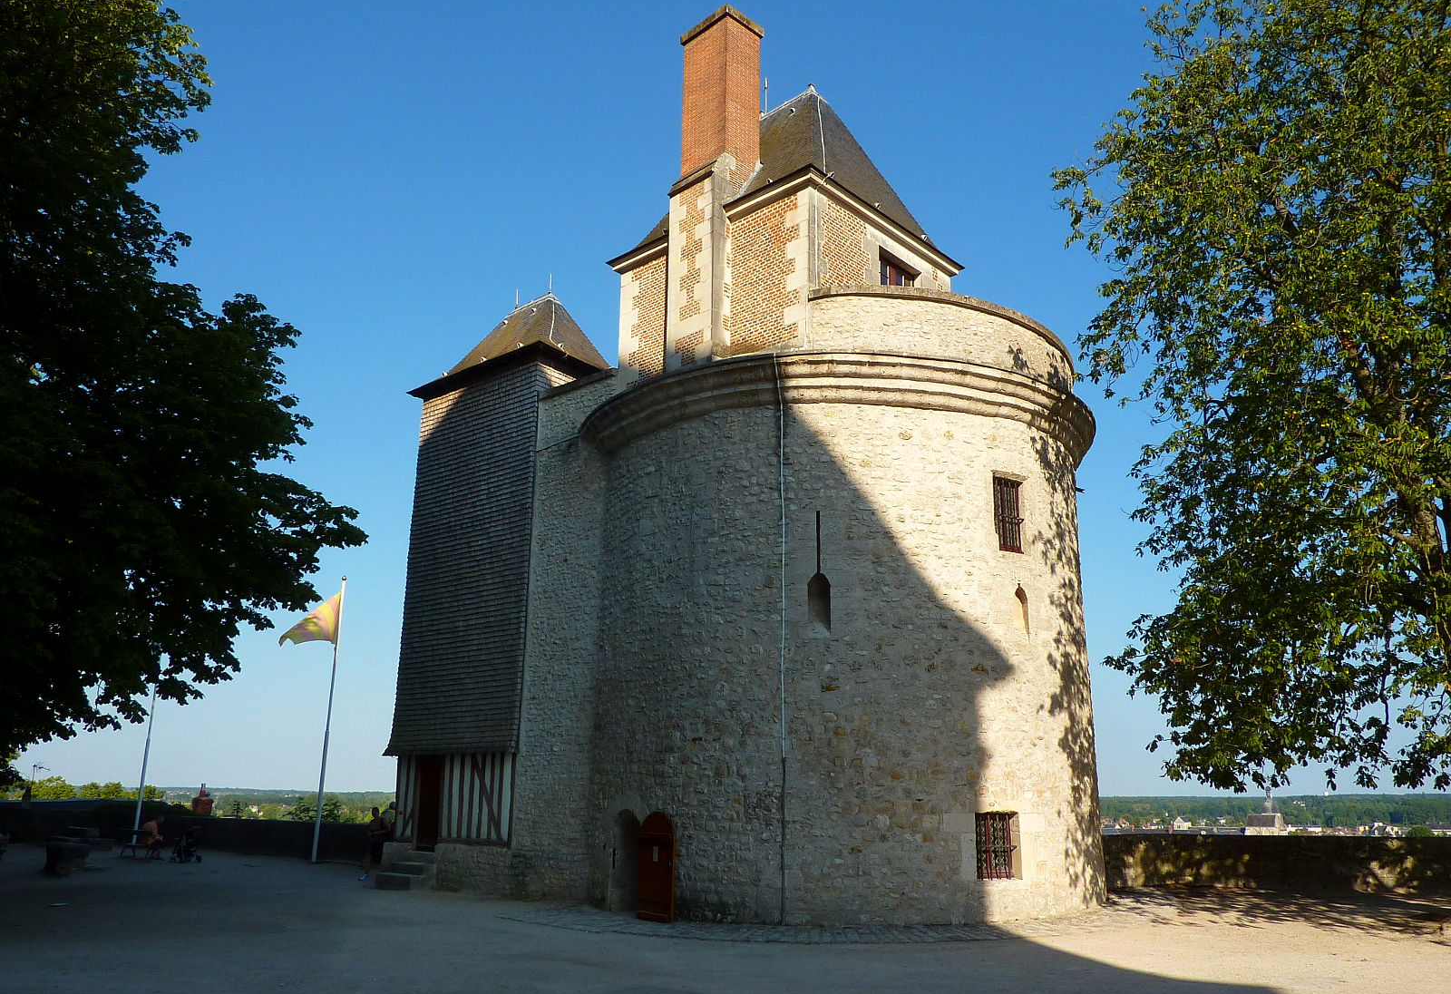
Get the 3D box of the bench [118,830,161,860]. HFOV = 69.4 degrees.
[{"bbox_3d":[-18.119,10.792,32.549,1.600,0.840,0.570,-11,-20,35],"label":"bench"}]

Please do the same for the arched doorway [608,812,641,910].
[{"bbox_3d":[-1.684,6.670,19.206,0.400,1.820,0.980,12,-19,-34],"label":"arched doorway"}]

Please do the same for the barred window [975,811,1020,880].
[{"bbox_3d":[4.672,6.005,18.067,0.930,1.100,0.250,8,-17,-24],"label":"barred window"}]

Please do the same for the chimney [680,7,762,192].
[{"bbox_3d":[-0.086,-8.783,23.627,1.450,4.070,1.280,-14,-21,41],"label":"chimney"}]

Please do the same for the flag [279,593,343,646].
[{"bbox_3d":[-12.913,3.729,32.508,1.600,1.693,0.450,6,-17,-19],"label":"flag"}]

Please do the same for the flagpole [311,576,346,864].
[{"bbox_3d":[-12.092,6.656,32.028,0.150,8.610,0.150,6,-17,-19],"label":"flagpole"}]

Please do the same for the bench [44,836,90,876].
[{"bbox_3d":[-17.091,9.340,27.280,1.250,0.780,0.520,-10,-19,33],"label":"bench"}]

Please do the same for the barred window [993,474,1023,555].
[{"bbox_3d":[5.366,0.341,19.959,0.720,1.440,0.260,10,-18,-30],"label":"barred window"}]

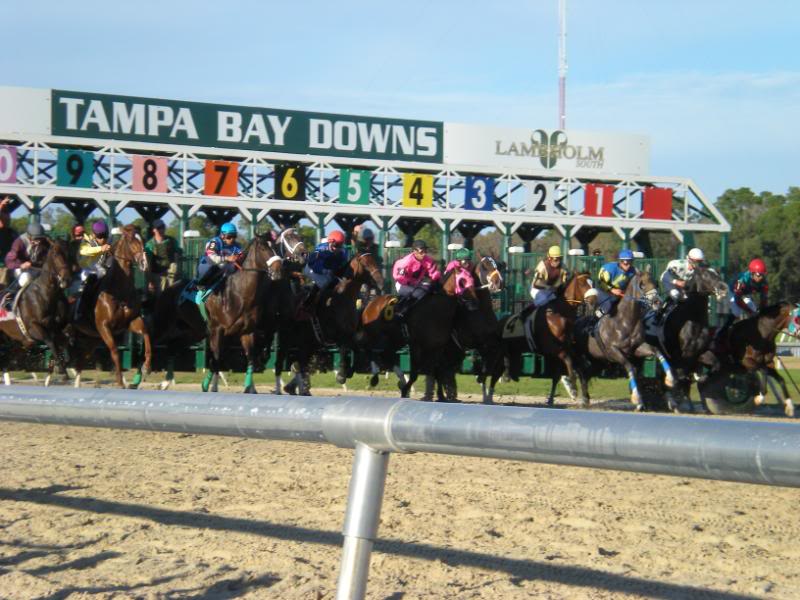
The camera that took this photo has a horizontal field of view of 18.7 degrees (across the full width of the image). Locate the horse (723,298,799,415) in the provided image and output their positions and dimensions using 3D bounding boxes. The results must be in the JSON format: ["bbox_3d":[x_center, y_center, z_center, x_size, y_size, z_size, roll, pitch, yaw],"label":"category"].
[{"bbox_3d":[5.159,0.904,37.200,0.650,1.780,2.500,0,-1,-35],"label":"horse"}]

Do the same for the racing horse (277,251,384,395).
[{"bbox_3d":[-1.034,0.330,35.300,0.620,2.050,2.500,0,0,-29],"label":"racing horse"}]

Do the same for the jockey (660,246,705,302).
[{"bbox_3d":[4.296,-0.327,36.900,0.520,0.950,0.700,0,-1,-30],"label":"jockey"}]

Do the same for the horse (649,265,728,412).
[{"bbox_3d":[4.042,0.584,36.800,0.670,2.250,2.450,0,-1,-31],"label":"horse"}]

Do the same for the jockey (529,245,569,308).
[{"bbox_3d":[2.219,-0.303,36.300,0.480,1.040,0.700,0,0,-24],"label":"jockey"}]

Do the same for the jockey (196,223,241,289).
[{"bbox_3d":[-2.432,-0.593,32.700,0.520,0.920,0.650,0,-1,-29],"label":"jockey"}]

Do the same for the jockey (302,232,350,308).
[{"bbox_3d":[-1.086,-0.453,34.900,0.550,1.050,0.700,0,-1,-32],"label":"jockey"}]

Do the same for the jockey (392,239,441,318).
[{"bbox_3d":[0.238,-0.302,35.400,0.500,1.120,0.760,0,0,-28],"label":"jockey"}]

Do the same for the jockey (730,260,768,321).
[{"bbox_3d":[5.355,-0.129,37.200,0.480,1.020,0.720,0,0,-25],"label":"jockey"}]

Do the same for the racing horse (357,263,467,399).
[{"bbox_3d":[0.210,0.450,35.400,0.620,2.030,2.500,0,0,-29],"label":"racing horse"}]

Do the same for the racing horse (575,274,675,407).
[{"bbox_3d":[3.335,0.564,36.300,0.600,2.100,2.400,0,0,-24],"label":"racing horse"}]

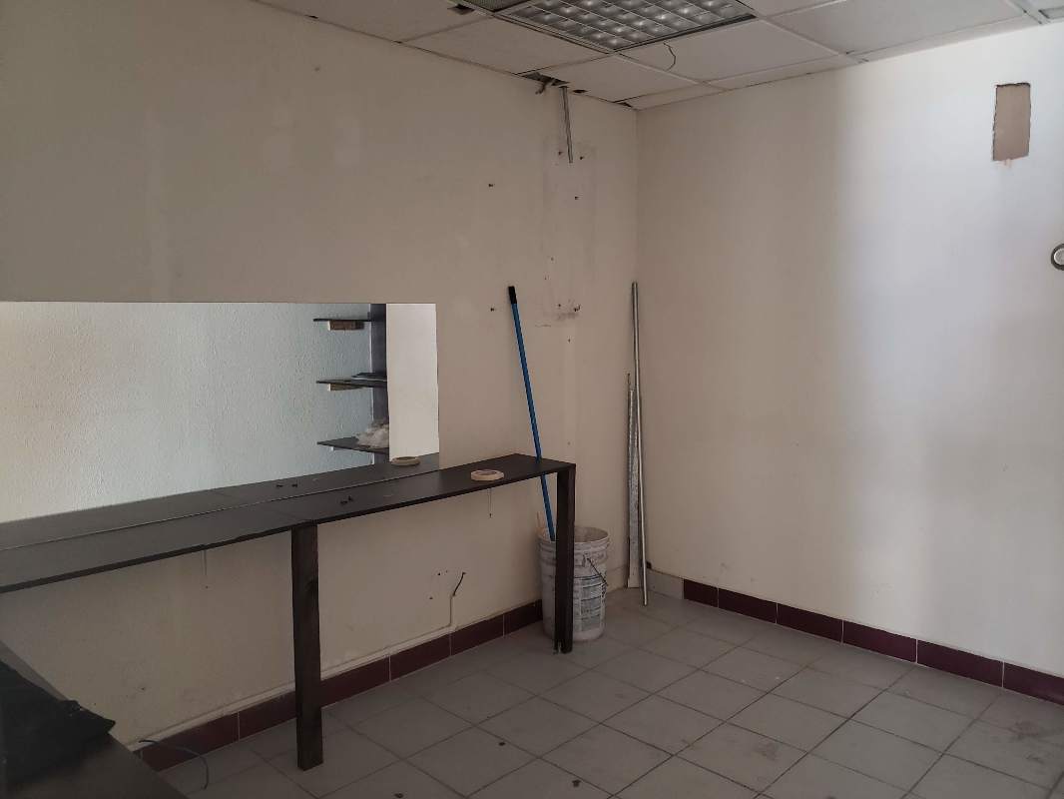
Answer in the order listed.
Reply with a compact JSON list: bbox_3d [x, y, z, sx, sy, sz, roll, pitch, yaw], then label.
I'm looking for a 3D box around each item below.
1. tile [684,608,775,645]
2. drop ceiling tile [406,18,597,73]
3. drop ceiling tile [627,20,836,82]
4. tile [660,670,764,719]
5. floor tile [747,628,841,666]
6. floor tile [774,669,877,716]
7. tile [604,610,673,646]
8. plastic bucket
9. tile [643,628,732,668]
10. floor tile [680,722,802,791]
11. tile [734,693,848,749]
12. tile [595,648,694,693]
[{"bbox_3d":[0.880,1.030,3.599,0.300,0.012,0.300,-6,7,-45],"label":"tile"},{"bbox_3d":[-0.089,-1.320,2.994,0.493,0.015,0.609,8,10,44],"label":"drop ceiling tile"},{"bbox_3d":[0.738,-1.317,3.038,0.610,0.015,0.609,8,10,44],"label":"drop ceiling tile"},{"bbox_3d":[0.664,1.092,2.959,0.300,0.012,0.300,-6,7,-45],"label":"tile"},{"bbox_3d":[1.073,1.024,3.310,0.307,0.010,0.292,-6,7,-45],"label":"floor tile"},{"bbox_3d":[1.100,1.095,2.986,0.302,0.010,0.302,5,8,44],"label":"floor tile"},{"bbox_3d":[0.441,1.015,3.514,0.292,0.010,0.292,-6,7,-45],"label":"tile"},{"bbox_3d":[0.190,0.822,3.576,0.308,0.425,0.308,-1,5,3],"label":"plastic bucket"},{"bbox_3d":[0.667,1.058,3.411,0.302,0.010,0.302,5,8,44],"label":"tile"},{"bbox_3d":[0.671,1.141,2.553,0.302,0.010,0.302,5,8,44],"label":"floor tile"},{"bbox_3d":[0.878,1.109,2.745,0.300,0.012,0.300,-6,7,-45],"label":"tile"},{"bbox_3d":[0.440,1.052,3.098,0.292,0.010,0.292,-6,7,-45],"label":"tile"}]

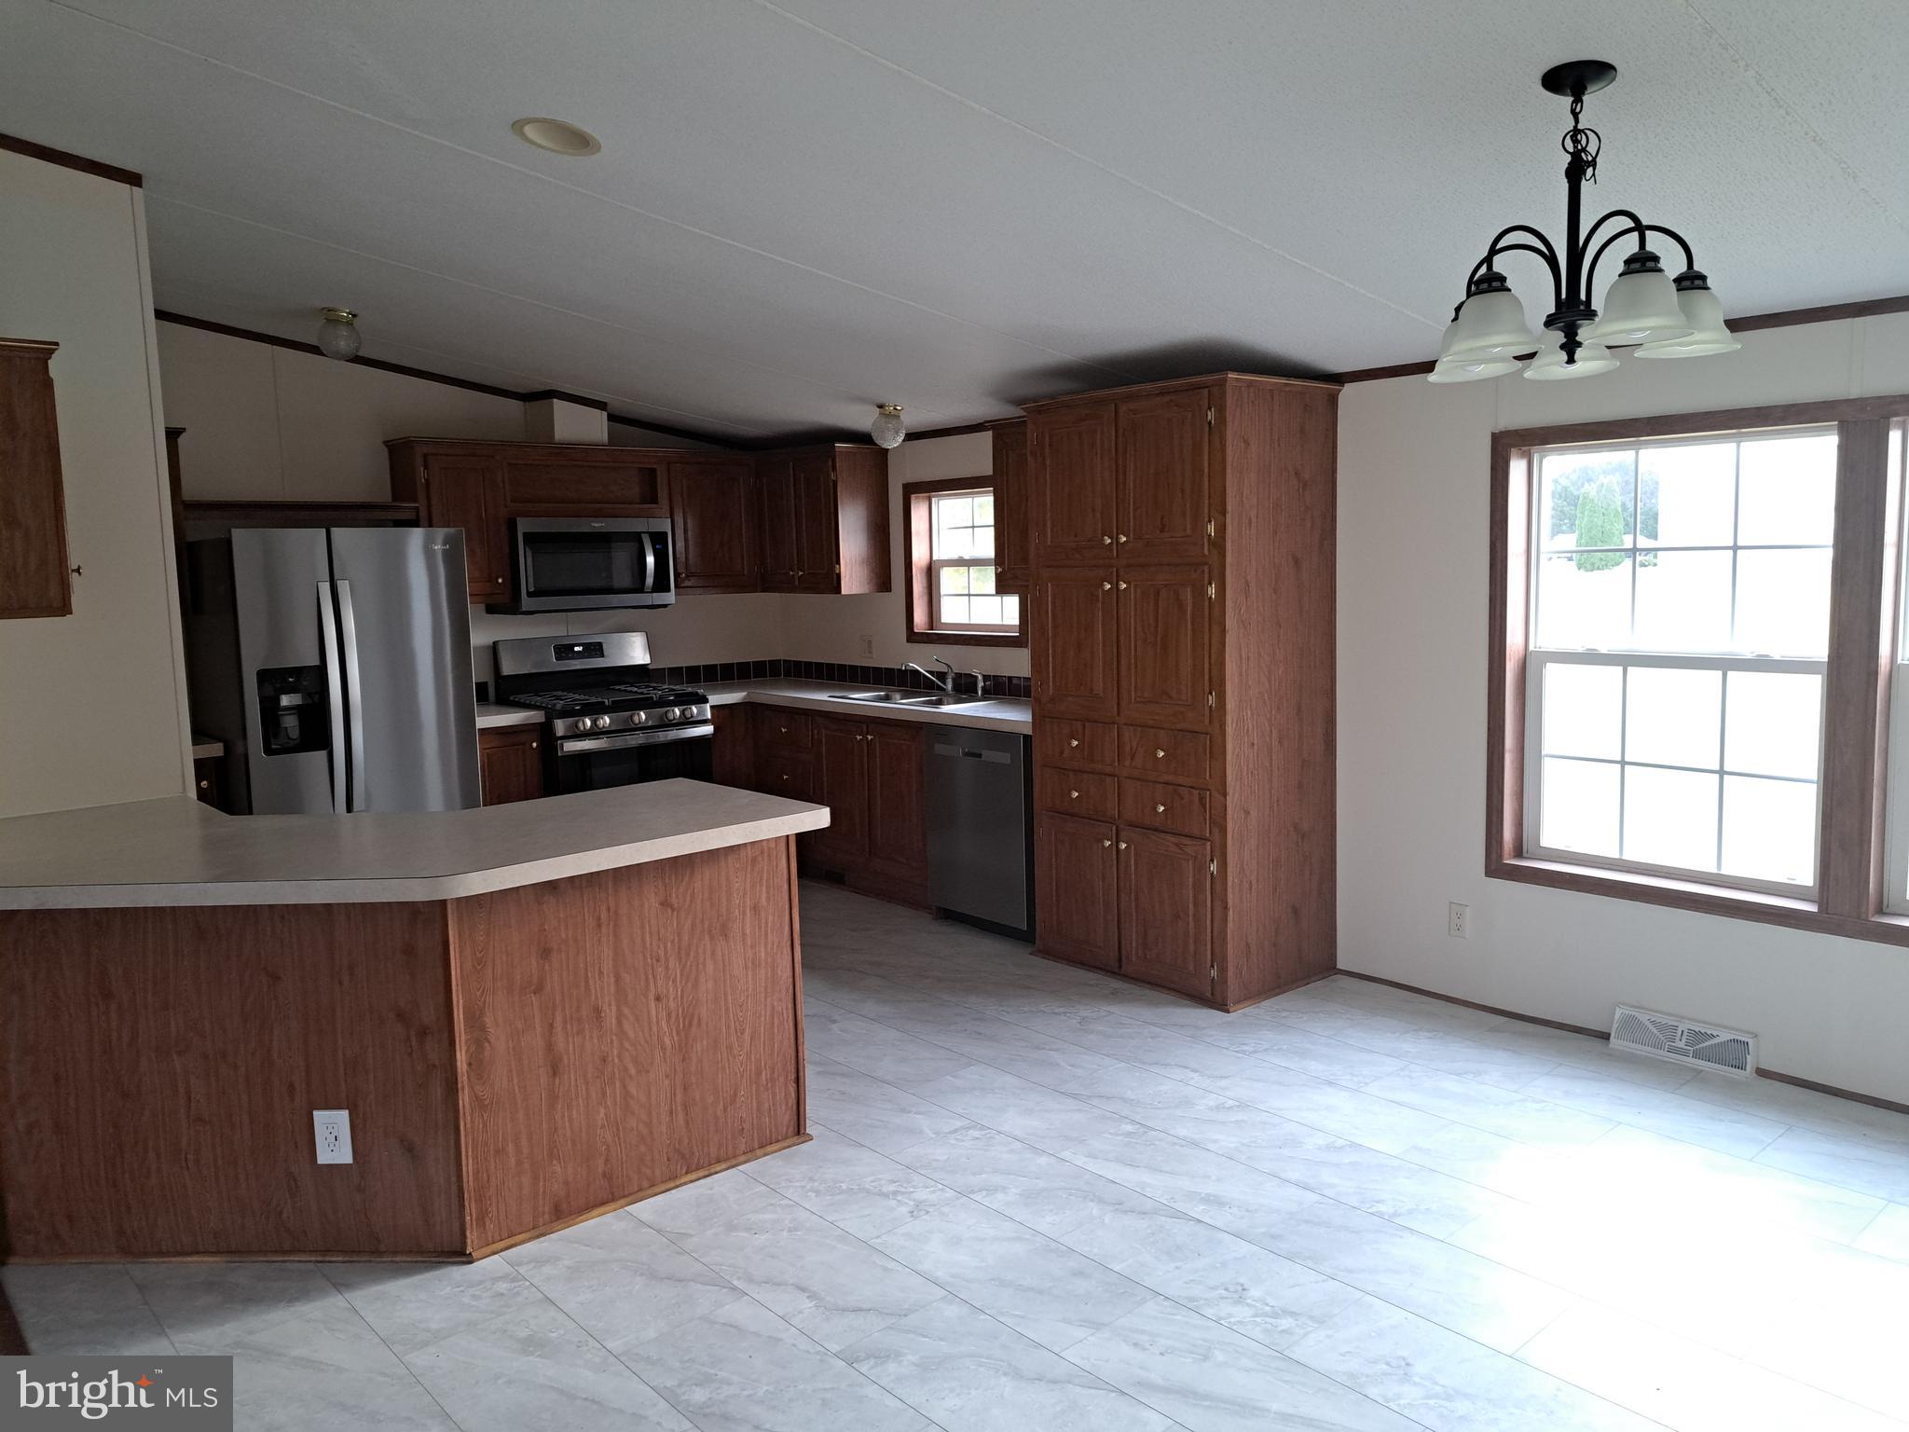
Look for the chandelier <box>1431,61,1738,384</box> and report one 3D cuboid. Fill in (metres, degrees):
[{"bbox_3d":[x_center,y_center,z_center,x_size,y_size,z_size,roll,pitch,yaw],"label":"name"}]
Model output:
[{"bbox_3d":[1.153,-0.921,2.458,0.550,0.520,0.550,-7,9,-41],"label":"chandelier"}]

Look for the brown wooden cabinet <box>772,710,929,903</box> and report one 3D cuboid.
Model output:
[{"bbox_3d":[-0.308,0.374,6.231,0.580,0.845,1.250,-7,8,-40],"label":"brown wooden cabinet"}]

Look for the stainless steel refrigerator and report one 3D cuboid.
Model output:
[{"bbox_3d":[-2.458,0.120,5.296,0.830,1.690,0.845,-7,9,-41],"label":"stainless steel refrigerator"}]

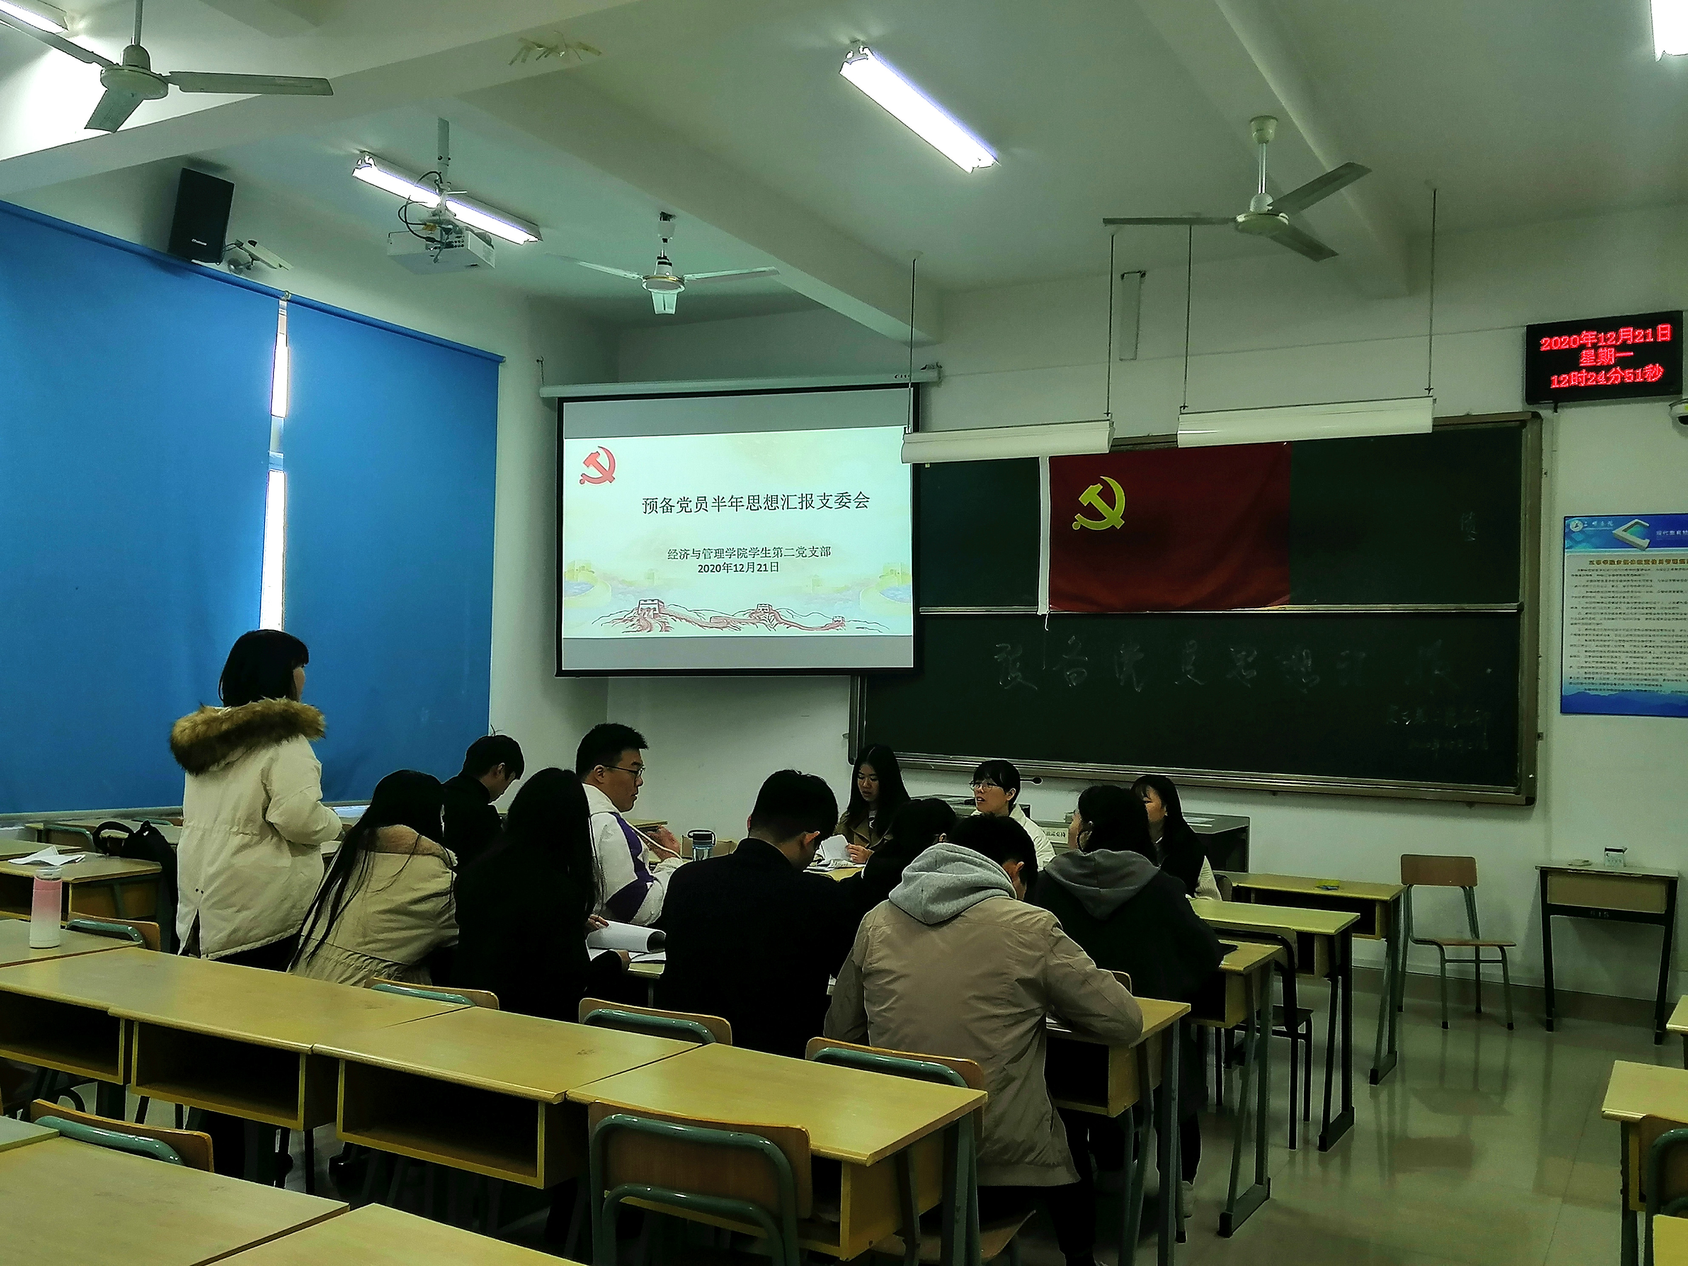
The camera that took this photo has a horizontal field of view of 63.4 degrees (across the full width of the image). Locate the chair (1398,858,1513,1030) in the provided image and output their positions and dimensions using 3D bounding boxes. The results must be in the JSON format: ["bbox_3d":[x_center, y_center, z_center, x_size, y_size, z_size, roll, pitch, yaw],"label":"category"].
[{"bbox_3d":[3.026,1.509,6.689,0.390,0.780,0.410,2,-3,-3],"label":"chair"}]

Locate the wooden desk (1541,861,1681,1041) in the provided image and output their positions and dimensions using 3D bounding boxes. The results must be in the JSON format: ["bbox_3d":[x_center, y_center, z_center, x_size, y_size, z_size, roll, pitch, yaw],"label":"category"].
[{"bbox_3d":[3.666,1.544,6.558,0.610,0.761,0.440,0,-3,31],"label":"wooden desk"}]

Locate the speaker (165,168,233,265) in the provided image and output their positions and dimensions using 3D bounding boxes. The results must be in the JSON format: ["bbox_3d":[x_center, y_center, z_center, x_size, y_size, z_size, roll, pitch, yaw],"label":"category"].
[{"bbox_3d":[-3.307,-2.118,6.945,0.260,0.420,0.240,4,12,-46],"label":"speaker"}]

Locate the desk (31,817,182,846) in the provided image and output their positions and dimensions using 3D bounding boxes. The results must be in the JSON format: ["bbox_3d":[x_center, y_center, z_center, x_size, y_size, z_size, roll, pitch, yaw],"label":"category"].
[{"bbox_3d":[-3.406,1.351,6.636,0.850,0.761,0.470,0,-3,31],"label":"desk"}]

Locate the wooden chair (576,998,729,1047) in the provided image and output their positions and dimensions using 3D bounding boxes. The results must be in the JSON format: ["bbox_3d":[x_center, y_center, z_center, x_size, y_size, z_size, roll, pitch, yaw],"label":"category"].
[{"bbox_3d":[-0.377,1.250,3.256,0.390,0.770,0.410,1,-3,22],"label":"wooden chair"}]

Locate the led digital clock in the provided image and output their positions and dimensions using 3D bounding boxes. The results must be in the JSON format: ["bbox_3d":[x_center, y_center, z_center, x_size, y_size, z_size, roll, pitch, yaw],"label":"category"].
[{"bbox_3d":[3.912,-1.407,7.039,0.700,0.420,0.080,0,-3,31],"label":"led digital clock"}]

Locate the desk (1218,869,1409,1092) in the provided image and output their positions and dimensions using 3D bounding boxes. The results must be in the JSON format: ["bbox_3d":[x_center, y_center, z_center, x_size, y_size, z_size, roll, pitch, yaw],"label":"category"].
[{"bbox_3d":[2.019,1.450,5.758,0.600,0.750,0.450,0,-3,31],"label":"desk"}]

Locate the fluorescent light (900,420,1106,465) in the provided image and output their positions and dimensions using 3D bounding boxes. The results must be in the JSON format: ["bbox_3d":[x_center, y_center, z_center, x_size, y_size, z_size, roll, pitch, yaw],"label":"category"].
[{"bbox_3d":[0.919,-1.112,7.943,1.300,0.180,0.160,0,-3,31],"label":"fluorescent light"}]

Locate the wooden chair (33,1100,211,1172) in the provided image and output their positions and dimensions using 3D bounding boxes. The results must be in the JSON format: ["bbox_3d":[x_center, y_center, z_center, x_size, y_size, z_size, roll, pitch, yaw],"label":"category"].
[{"bbox_3d":[-1.120,1.207,2.412,0.395,0.790,0.460,0,-3,24],"label":"wooden chair"}]

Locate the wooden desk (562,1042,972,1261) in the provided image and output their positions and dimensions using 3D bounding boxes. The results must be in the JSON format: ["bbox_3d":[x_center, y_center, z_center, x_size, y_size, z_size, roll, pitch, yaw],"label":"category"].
[{"bbox_3d":[-0.133,1.257,2.590,0.649,0.761,0.470,0,-3,30],"label":"wooden desk"}]

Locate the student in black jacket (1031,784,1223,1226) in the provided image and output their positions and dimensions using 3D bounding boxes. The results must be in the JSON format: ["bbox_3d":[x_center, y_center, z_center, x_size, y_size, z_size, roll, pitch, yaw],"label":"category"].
[{"bbox_3d":[0.816,1.081,3.992,0.560,1.250,0.660,1,-3,24],"label":"student in black jacket"}]

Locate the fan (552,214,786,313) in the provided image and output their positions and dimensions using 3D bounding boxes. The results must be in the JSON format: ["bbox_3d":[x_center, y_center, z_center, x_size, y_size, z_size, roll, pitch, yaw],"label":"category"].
[{"bbox_3d":[-0.971,-2.155,7.750,1.250,0.440,1.250,0,-3,31],"label":"fan"}]

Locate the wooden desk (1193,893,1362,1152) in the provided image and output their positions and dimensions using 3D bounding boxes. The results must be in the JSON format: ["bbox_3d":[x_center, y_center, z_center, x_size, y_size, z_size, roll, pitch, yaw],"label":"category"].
[{"bbox_3d":[1.509,1.413,5.015,0.649,0.761,0.470,0,-3,31],"label":"wooden desk"}]

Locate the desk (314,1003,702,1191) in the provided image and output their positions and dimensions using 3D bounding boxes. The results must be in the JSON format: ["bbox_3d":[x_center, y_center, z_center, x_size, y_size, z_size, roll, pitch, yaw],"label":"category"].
[{"bbox_3d":[-0.696,1.229,2.809,0.610,0.750,0.450,1,-3,27],"label":"desk"}]

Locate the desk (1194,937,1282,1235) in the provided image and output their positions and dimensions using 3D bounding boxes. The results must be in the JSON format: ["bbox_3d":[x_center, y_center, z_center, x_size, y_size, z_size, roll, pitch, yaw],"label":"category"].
[{"bbox_3d":[0.979,1.364,4.264,0.649,0.761,0.470,0,-3,31],"label":"desk"}]

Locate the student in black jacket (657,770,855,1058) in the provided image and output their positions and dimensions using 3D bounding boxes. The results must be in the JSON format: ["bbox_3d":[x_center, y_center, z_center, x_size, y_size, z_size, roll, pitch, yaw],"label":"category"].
[{"bbox_3d":[-0.156,1.016,3.447,0.520,1.320,0.780,0,-3,34],"label":"student in black jacket"}]

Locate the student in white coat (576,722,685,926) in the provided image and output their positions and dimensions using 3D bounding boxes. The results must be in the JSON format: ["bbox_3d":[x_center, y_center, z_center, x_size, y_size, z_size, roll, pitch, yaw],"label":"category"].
[{"bbox_3d":[-0.557,0.995,4.104,0.750,1.400,0.520,1,-3,22],"label":"student in white coat"}]

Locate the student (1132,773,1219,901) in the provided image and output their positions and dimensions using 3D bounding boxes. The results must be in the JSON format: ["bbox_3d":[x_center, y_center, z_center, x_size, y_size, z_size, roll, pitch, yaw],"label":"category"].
[{"bbox_3d":[1.253,1.191,5.559,0.720,1.240,0.480,4,-3,-39],"label":"student"}]

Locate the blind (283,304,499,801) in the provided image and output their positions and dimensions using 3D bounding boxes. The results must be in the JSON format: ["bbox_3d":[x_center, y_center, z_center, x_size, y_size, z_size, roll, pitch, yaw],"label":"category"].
[{"bbox_3d":[-2.718,-0.421,8.259,0.070,2.827,1.680,0,-3,31],"label":"blind"}]

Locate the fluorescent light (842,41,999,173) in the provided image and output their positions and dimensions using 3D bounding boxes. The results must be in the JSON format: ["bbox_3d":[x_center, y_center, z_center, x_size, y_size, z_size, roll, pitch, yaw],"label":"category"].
[{"bbox_3d":[0.409,-2.323,6.179,0.210,0.130,1.260,0,-3,31],"label":"fluorescent light"}]

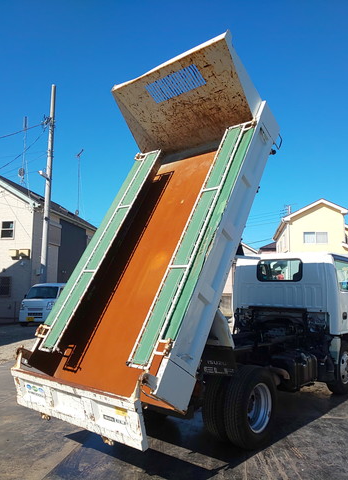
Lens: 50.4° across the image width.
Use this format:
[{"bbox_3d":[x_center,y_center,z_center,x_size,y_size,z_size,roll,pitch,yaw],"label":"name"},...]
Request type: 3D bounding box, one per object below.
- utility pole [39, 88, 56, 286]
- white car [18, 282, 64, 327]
[{"bbox_3d":[-6.598,-2.123,19.288,0.420,12.600,0.420,1,-7,0],"label":"utility pole"},{"bbox_3d":[-5.422,2.818,16.764,1.480,1.880,3.400,0,-8,4],"label":"white car"}]

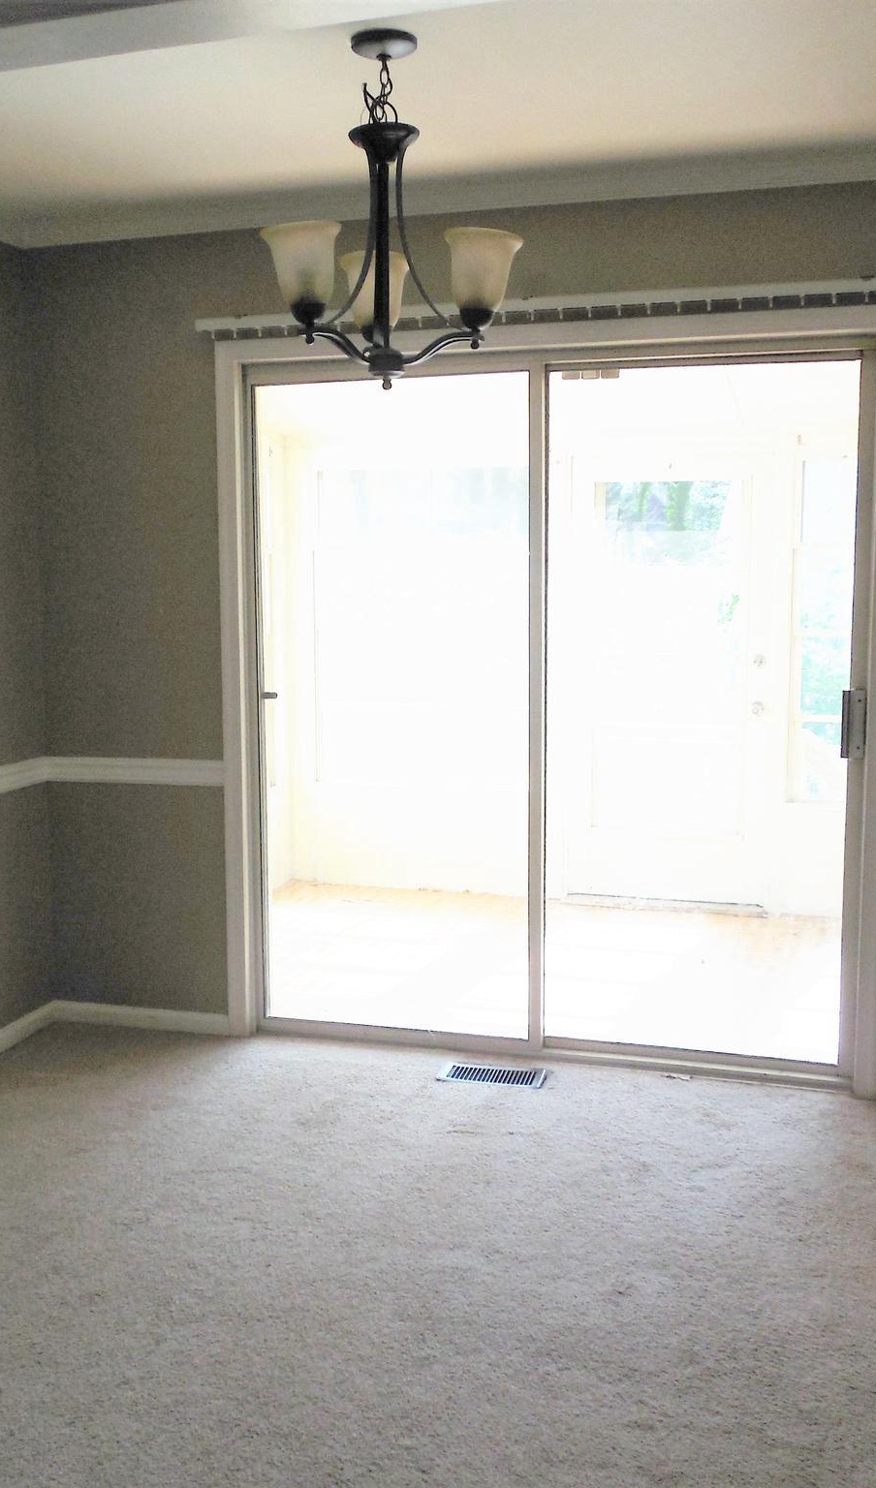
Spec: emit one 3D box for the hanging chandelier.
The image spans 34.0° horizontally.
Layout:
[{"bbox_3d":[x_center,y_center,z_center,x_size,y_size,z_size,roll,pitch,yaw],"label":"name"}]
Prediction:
[{"bbox_3d":[-0.093,-1.032,2.789,0.490,0.665,0.460,0,8,-2],"label":"hanging chandelier"}]

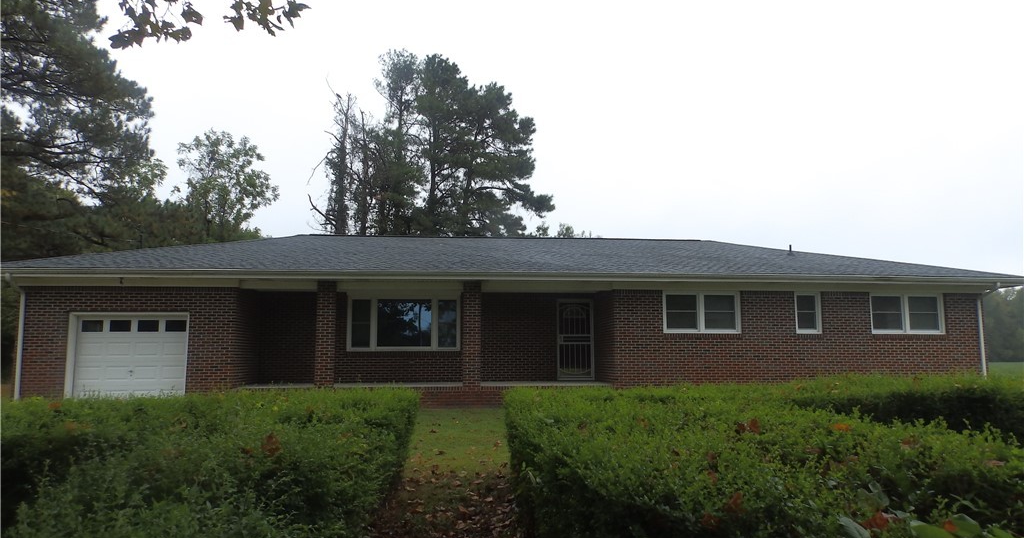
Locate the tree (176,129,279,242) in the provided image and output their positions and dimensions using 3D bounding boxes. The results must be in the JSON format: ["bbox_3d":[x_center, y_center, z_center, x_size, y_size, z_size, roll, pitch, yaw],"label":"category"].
[{"bbox_3d":[-15.569,-1.021,35.362,5.589,13.544,5.589,0,-7,0],"label":"tree"}]

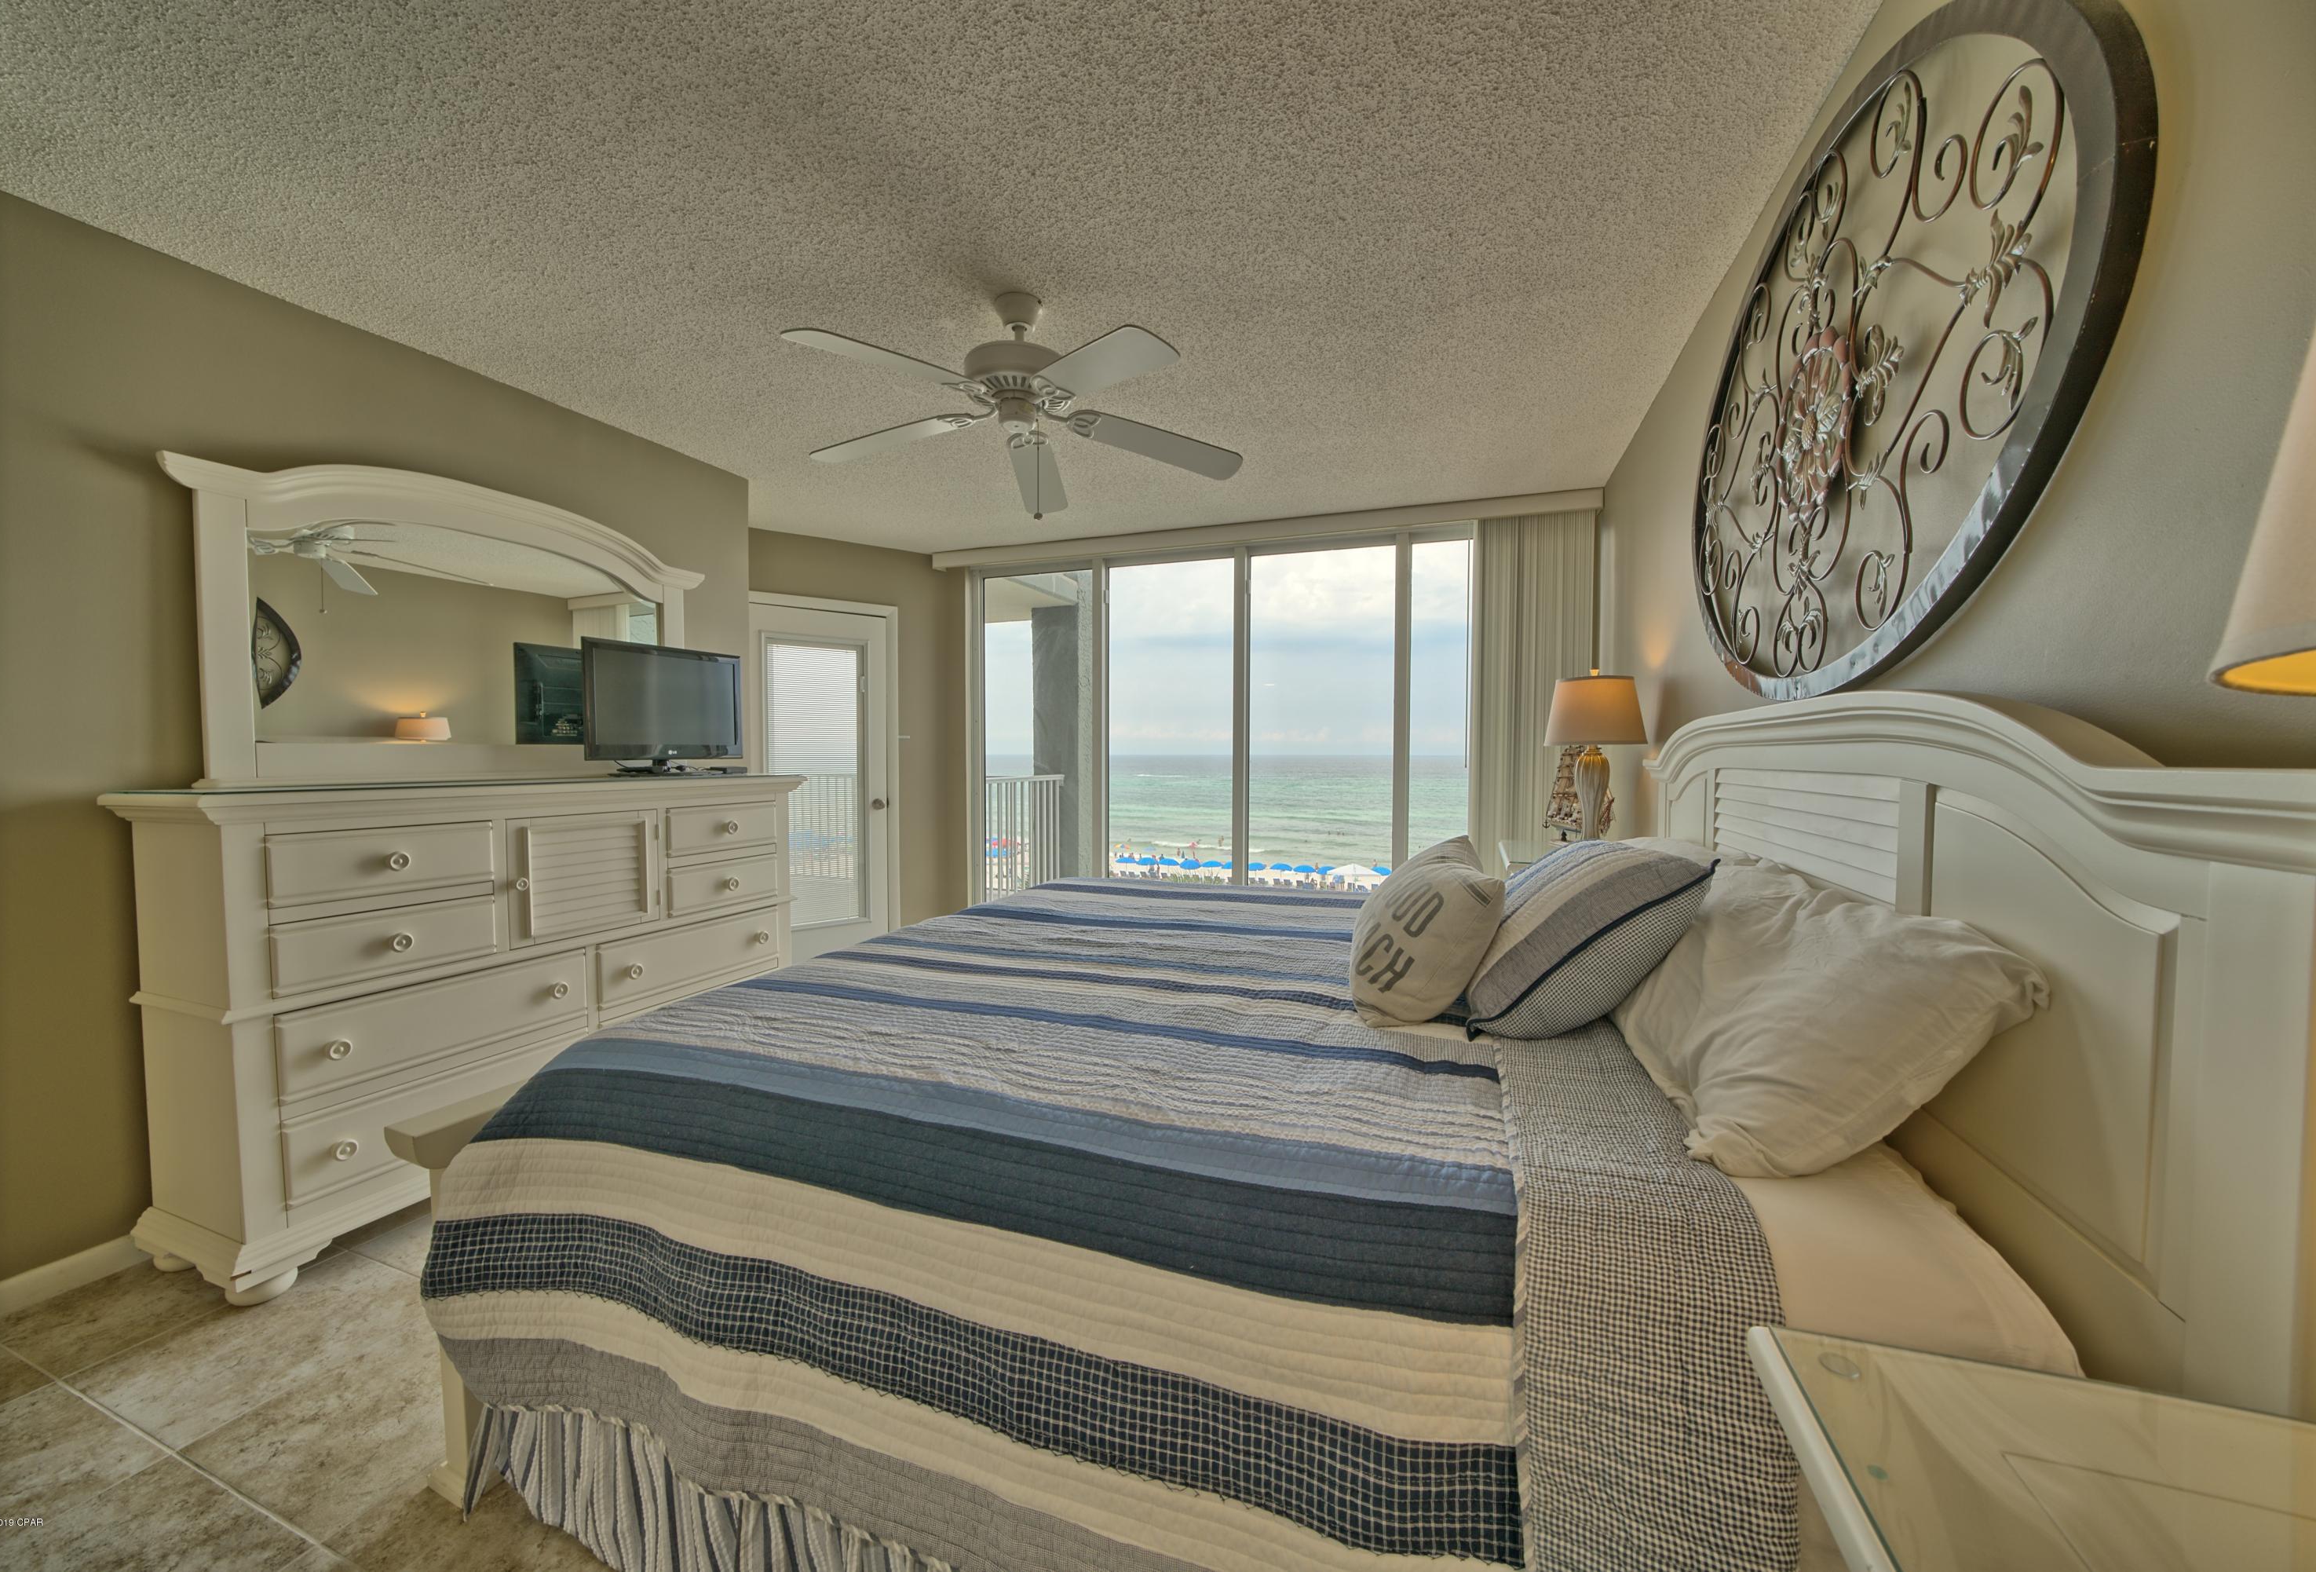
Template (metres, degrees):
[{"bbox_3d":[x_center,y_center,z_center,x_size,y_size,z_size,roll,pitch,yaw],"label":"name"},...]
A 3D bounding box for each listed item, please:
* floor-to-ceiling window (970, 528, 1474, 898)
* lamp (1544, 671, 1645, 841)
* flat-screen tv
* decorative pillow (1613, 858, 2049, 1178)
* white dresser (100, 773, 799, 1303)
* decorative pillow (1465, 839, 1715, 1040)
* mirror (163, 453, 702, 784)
[{"bbox_3d":[0.277,-0.123,4.434,3.020,2.380,0.120,1,2,20],"label":"floor-to-ceiling window"},{"bbox_3d":[1.478,-0.059,2.692,0.360,0.655,0.360,1,2,20],"label":"lamp"},{"bbox_3d":[-1.867,-0.272,2.991,0.170,0.495,0.645,1,2,20],"label":"flat-screen tv"},{"bbox_3d":[0.819,0.266,1.107,0.420,0.190,0.630,-45,-13,16],"label":"decorative pillow"},{"bbox_3d":[-1.954,0.566,2.551,0.468,1.143,1.680,1,2,20],"label":"white dresser"},{"bbox_3d":[0.688,0.234,1.315,0.430,0.190,0.440,-43,-12,17],"label":"decorative pillow"},{"bbox_3d":[-2.145,-0.456,2.579,0.080,0.896,1.460,1,2,20],"label":"mirror"}]

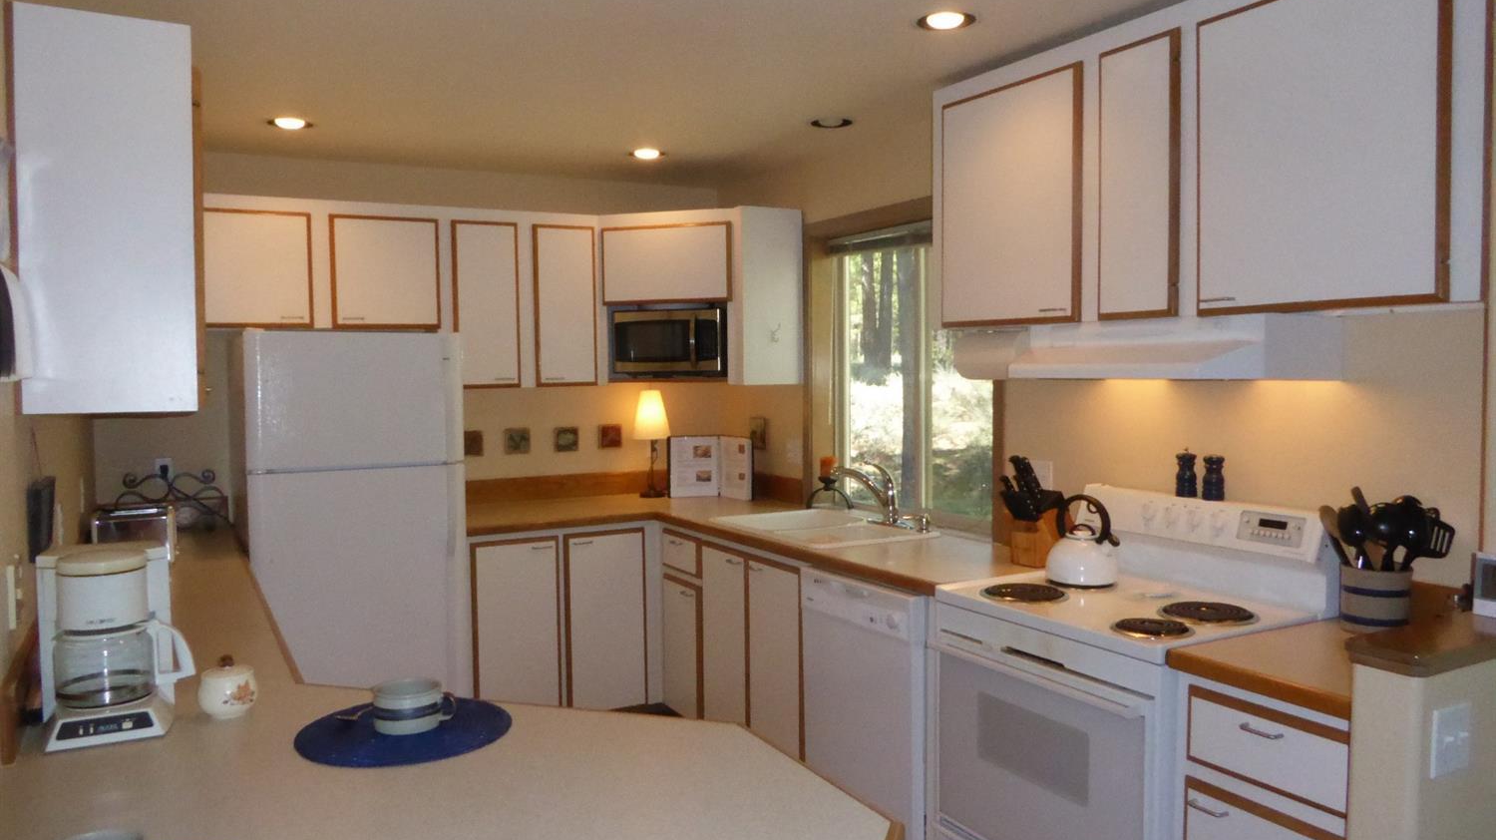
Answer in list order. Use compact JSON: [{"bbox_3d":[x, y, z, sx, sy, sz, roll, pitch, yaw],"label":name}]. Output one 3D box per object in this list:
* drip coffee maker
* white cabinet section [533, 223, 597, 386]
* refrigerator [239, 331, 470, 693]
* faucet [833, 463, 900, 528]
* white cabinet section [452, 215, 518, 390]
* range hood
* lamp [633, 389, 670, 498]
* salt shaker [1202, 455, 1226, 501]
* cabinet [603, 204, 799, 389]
[{"bbox_3d":[-1.117,0.381,1.837,0.235,0.300,0.285,-2,3,-26],"label":"drip coffee maker"},{"bbox_3d":[-0.886,-0.509,4.738,0.289,0.708,0.329,-3,4,-29],"label":"white cabinet section"},{"bbox_3d":[-1.589,0.511,4.119,0.745,1.680,0.730,-2,3,-30],"label":"refrigerator"},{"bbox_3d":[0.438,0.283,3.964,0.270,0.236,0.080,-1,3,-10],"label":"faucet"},{"bbox_3d":[-1.191,-0.495,4.566,0.280,0.708,0.329,-3,4,-29],"label":"white cabinet section"},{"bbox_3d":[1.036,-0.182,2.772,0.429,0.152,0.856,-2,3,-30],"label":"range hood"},{"bbox_3d":[-0.473,0.114,5.072,0.182,0.525,0.182,-1,3,0],"label":"lamp"},{"bbox_3d":[1.248,0.156,2.777,0.060,0.121,0.060,-2,3,-30],"label":"salt shaker"},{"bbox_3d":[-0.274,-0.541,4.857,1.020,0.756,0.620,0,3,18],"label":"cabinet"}]

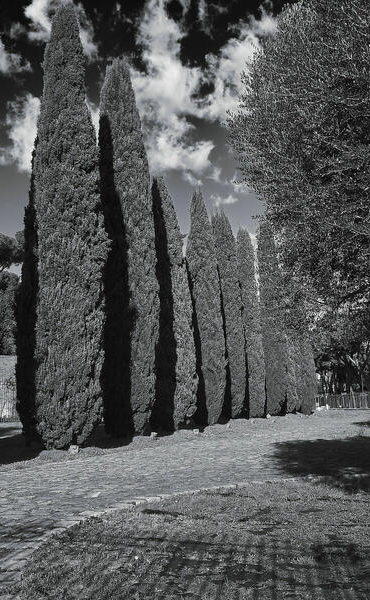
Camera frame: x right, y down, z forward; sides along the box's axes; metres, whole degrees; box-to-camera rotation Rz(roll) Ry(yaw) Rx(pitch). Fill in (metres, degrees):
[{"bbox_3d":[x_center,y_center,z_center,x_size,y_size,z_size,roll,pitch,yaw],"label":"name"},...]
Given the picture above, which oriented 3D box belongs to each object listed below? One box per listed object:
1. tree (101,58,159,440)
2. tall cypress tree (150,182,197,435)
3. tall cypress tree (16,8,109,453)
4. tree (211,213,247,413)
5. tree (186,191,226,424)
[{"bbox_3d":[-2.191,-2.441,23.477,2.290,15.090,2.290,-1,-9,0],"label":"tree"},{"bbox_3d":[-0.538,-0.050,28.085,2.130,11.960,2.130,-1,-9,0],"label":"tall cypress tree"},{"bbox_3d":[-3.769,-2.703,18.546,2.720,14.030,2.720,-1,-9,0],"label":"tall cypress tree"},{"bbox_3d":[2.656,0.793,37.870,2.120,13.060,2.120,-4,-9,18],"label":"tree"},{"bbox_3d":[1.055,0.202,33.012,2.170,12.950,2.170,-1,-9,0],"label":"tree"}]

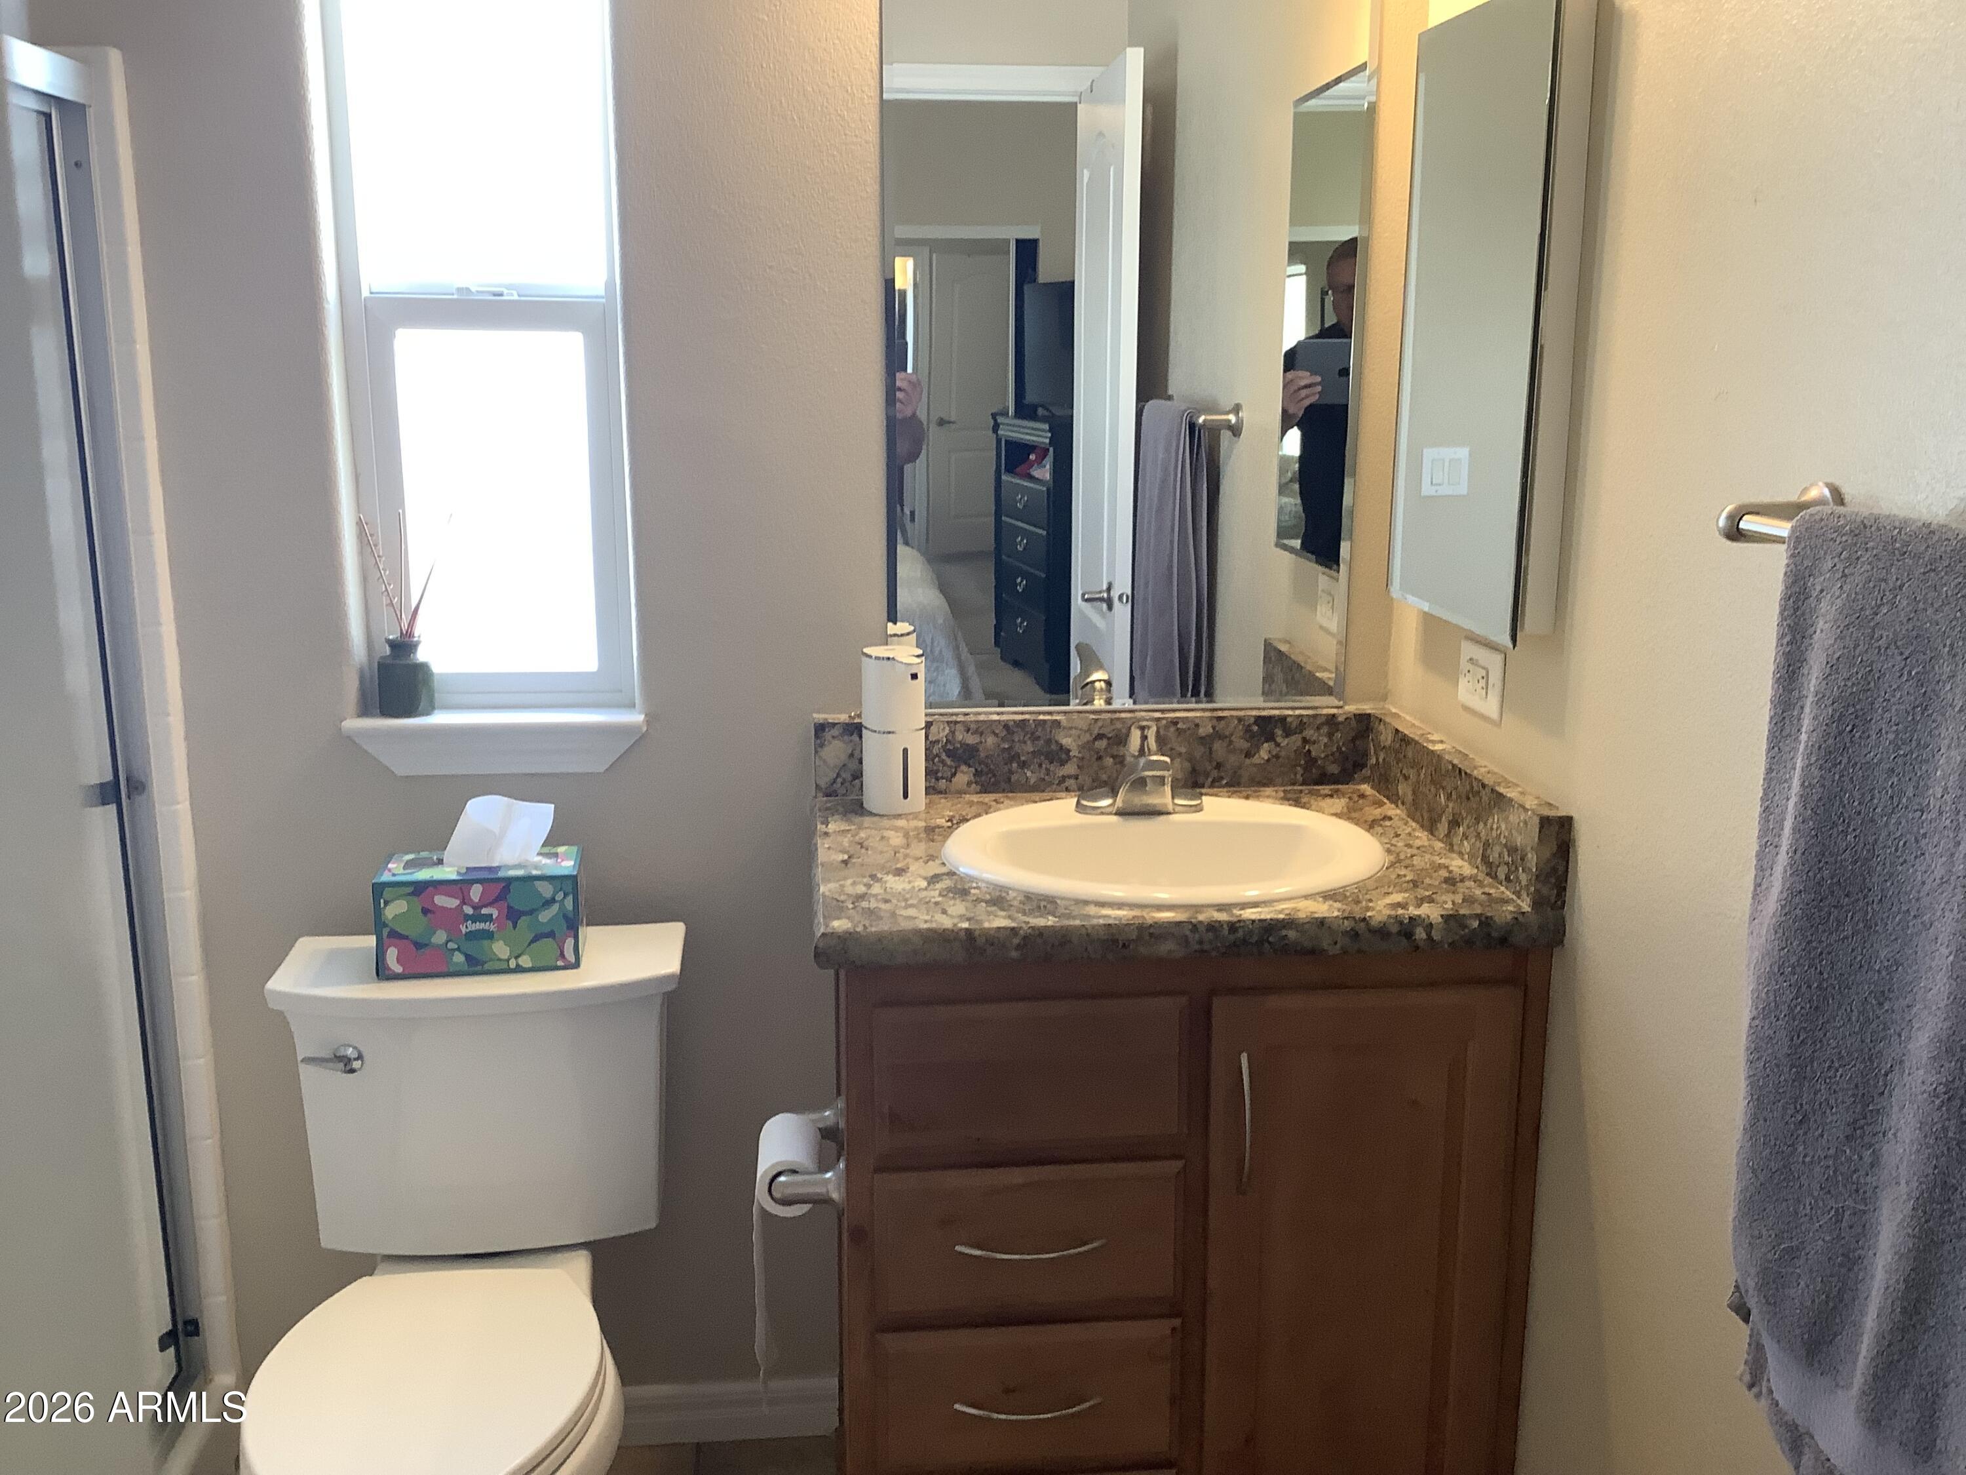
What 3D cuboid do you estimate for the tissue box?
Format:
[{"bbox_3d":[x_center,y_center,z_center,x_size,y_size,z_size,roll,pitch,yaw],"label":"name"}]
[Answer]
[{"bbox_3d":[-0.582,0.202,2.057,0.223,0.113,0.125,-2,12,-9],"label":"tissue box"}]

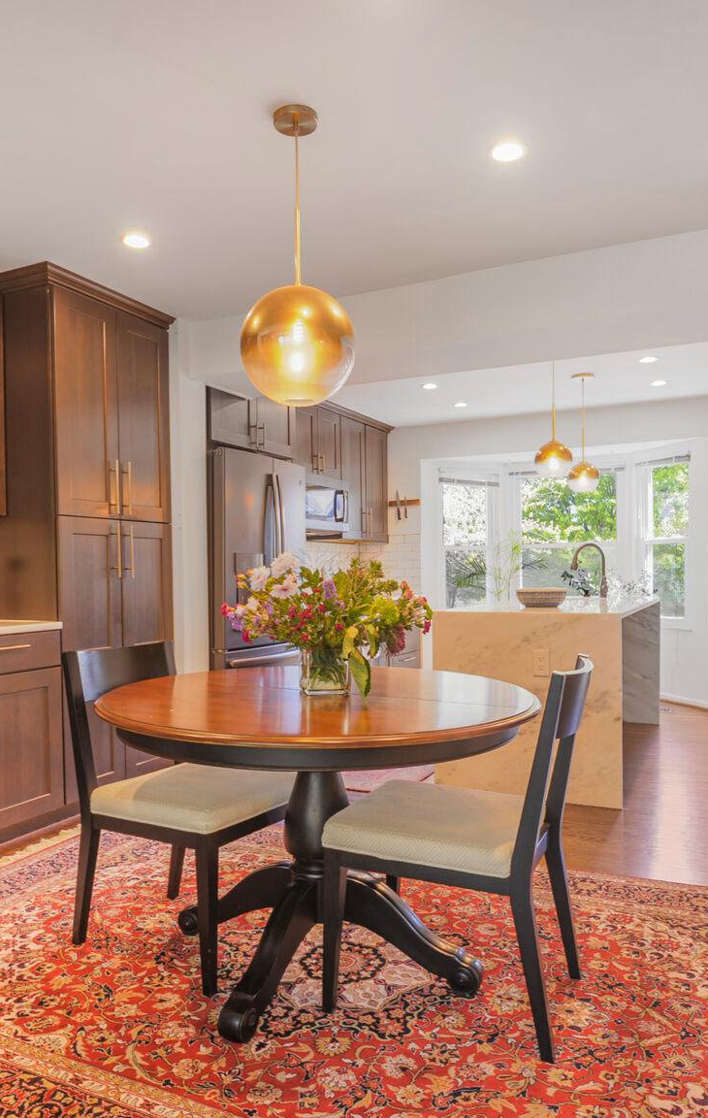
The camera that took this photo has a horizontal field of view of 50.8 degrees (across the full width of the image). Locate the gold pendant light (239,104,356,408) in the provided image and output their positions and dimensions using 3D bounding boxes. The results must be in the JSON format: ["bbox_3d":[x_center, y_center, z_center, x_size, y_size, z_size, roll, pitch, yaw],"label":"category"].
[{"bbox_3d":[-0.167,-0.865,2.155,0.325,0.830,0.325,0,0,0],"label":"gold pendant light"}]

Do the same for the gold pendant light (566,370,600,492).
[{"bbox_3d":[1.594,-0.878,5.216,0.220,0.840,0.220,-1,-1,27],"label":"gold pendant light"}]

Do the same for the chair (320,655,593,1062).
[{"bbox_3d":[0.289,0.708,1.956,0.600,0.890,0.490,-1,0,24],"label":"chair"}]

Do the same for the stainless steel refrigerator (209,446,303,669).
[{"bbox_3d":[-0.820,0.280,4.790,0.730,1.780,0.900,0,0,27],"label":"stainless steel refrigerator"}]

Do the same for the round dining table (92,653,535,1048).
[{"bbox_3d":[-0.105,0.780,2.160,1.220,0.770,1.220,0,0,0],"label":"round dining table"}]

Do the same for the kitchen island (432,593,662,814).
[{"bbox_3d":[1.280,0.723,4.585,0.950,0.914,2.000,-1,-1,27],"label":"kitchen island"}]

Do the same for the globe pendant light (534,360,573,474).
[{"bbox_3d":[1.155,-0.870,4.300,0.215,0.780,0.215,0,0,27],"label":"globe pendant light"}]

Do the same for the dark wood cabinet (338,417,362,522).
[{"bbox_3d":[-0.138,-0.702,6.585,0.330,1.060,0.470,-1,-1,27],"label":"dark wood cabinet"}]

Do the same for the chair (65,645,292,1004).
[{"bbox_3d":[-0.505,0.725,2.280,0.580,0.880,0.460,0,0,32],"label":"chair"}]

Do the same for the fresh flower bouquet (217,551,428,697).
[{"bbox_3d":[-0.080,0.193,2.230,0.600,0.420,0.500,0,0,0],"label":"fresh flower bouquet"}]

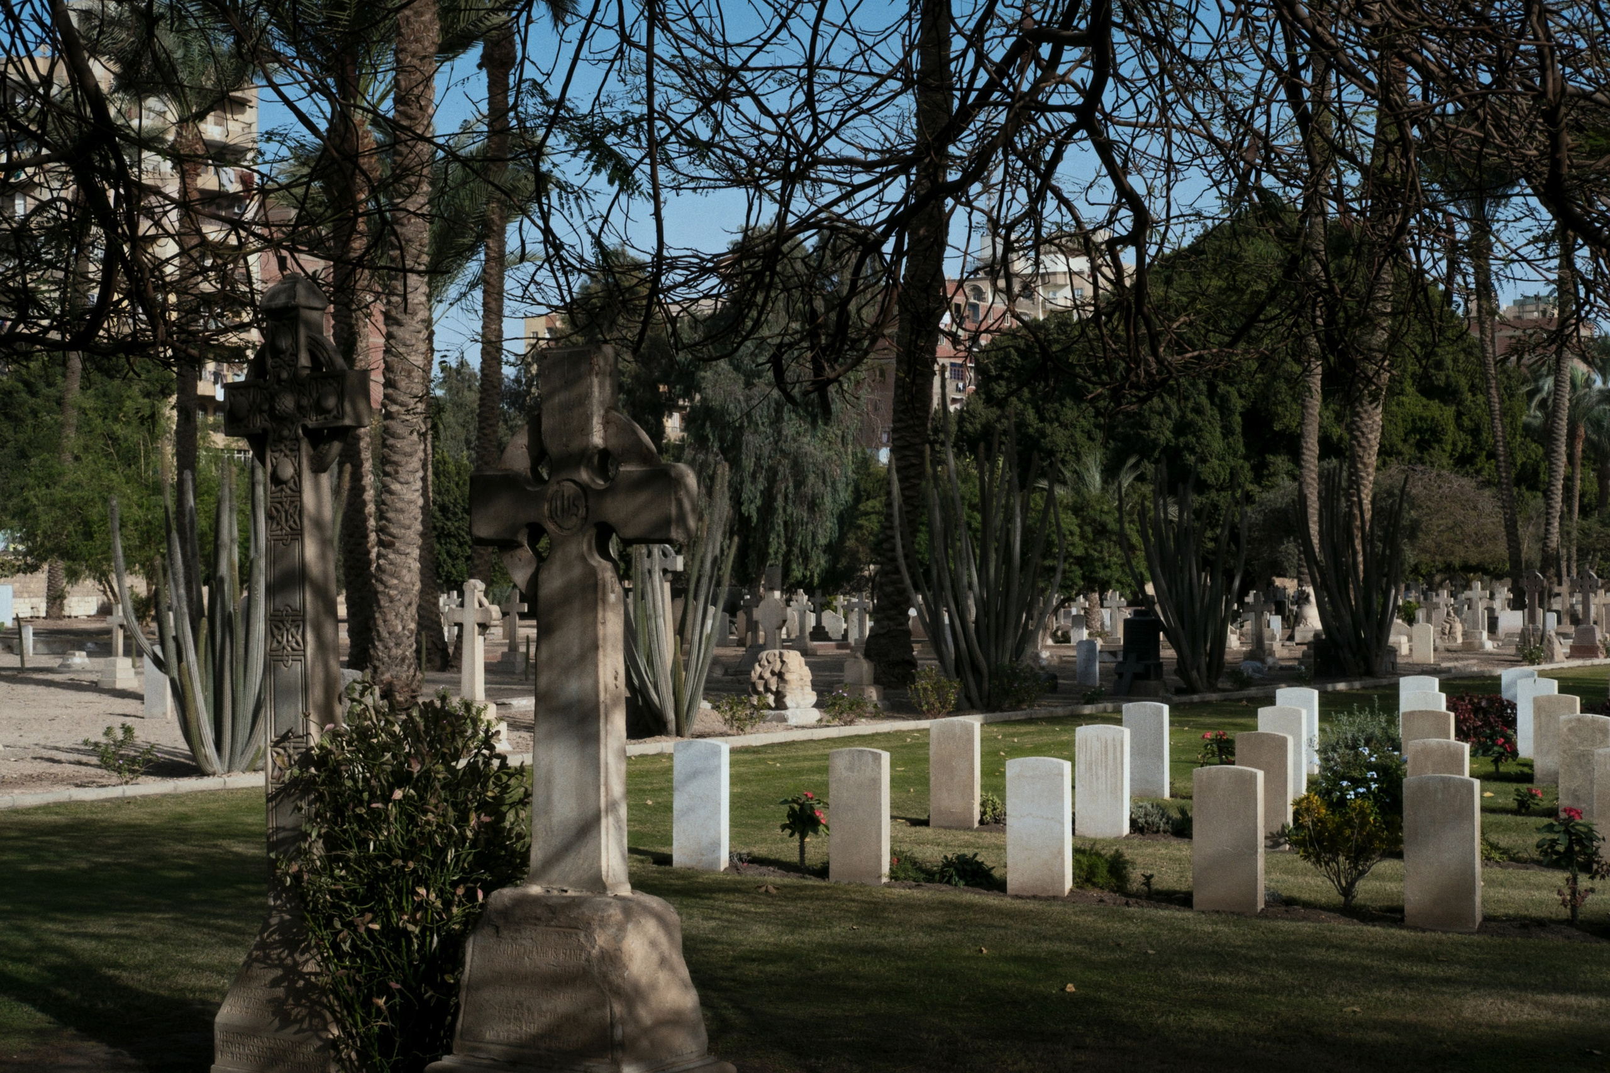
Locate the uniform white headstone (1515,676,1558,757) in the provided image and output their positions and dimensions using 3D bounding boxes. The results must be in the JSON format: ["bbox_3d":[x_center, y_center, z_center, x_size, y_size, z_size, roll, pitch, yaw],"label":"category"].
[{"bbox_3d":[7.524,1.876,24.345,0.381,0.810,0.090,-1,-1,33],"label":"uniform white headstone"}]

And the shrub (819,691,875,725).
[{"bbox_3d":[0.536,2.144,29.700,0.700,0.441,0.580,0,-1,0],"label":"shrub"}]

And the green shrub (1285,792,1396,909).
[{"bbox_3d":[2.935,1.710,12.950,0.610,0.635,0.560,0,-1,13],"label":"green shrub"}]

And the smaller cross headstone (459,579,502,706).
[{"bbox_3d":[-3.232,1.022,23.200,0.570,1.220,0.170,-1,-1,34],"label":"smaller cross headstone"}]

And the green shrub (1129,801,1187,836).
[{"bbox_3d":[2.562,2.044,17.150,0.420,0.264,0.360,0,-1,0],"label":"green shrub"}]

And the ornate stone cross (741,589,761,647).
[{"bbox_3d":[-0.941,1.500,43.800,0.570,1.060,0.160,-1,-1,34],"label":"ornate stone cross"}]

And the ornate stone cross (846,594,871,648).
[{"bbox_3d":[1.284,1.971,55.000,0.560,1.314,0.220,-1,-1,33],"label":"ornate stone cross"}]

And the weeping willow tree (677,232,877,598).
[{"bbox_3d":[-0.762,-3.196,70.000,5.900,11.520,5.900,0,-1,0],"label":"weeping willow tree"}]

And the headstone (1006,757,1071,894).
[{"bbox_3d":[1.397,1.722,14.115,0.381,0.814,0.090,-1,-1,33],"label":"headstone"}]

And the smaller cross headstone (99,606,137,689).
[{"bbox_3d":[-9.997,1.603,34.500,0.430,1.220,0.400,-1,-1,34],"label":"smaller cross headstone"}]

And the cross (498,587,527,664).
[{"bbox_3d":[-5.429,1.682,44.000,0.600,1.495,0.240,-1,-1,33],"label":"cross"}]

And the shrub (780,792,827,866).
[{"bbox_3d":[-0.004,1.818,14.650,0.325,0.485,0.310,0,-1,0],"label":"shrub"}]

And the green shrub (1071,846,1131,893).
[{"bbox_3d":[1.756,1.995,14.203,0.410,0.270,0.380,0,-1,0],"label":"green shrub"}]

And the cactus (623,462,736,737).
[{"bbox_3d":[-1.579,0.715,27.429,1.650,3.100,1.550,0,-1,0],"label":"cactus"}]

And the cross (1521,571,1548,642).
[{"bbox_3d":[15.531,1.609,50.500,0.600,1.760,0.420,-1,-1,34],"label":"cross"}]

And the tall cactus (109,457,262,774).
[{"bbox_3d":[-4.972,0.665,20.300,1.930,2.680,1.600,0,-1,-14],"label":"tall cactus"}]

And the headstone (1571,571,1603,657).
[{"bbox_3d":[16.571,1.652,50.200,0.630,1.850,0.460,-1,-1,34],"label":"headstone"}]

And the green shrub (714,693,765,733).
[{"bbox_3d":[-0.740,1.988,26.800,0.570,0.450,0.520,0,-1,0],"label":"green shrub"}]

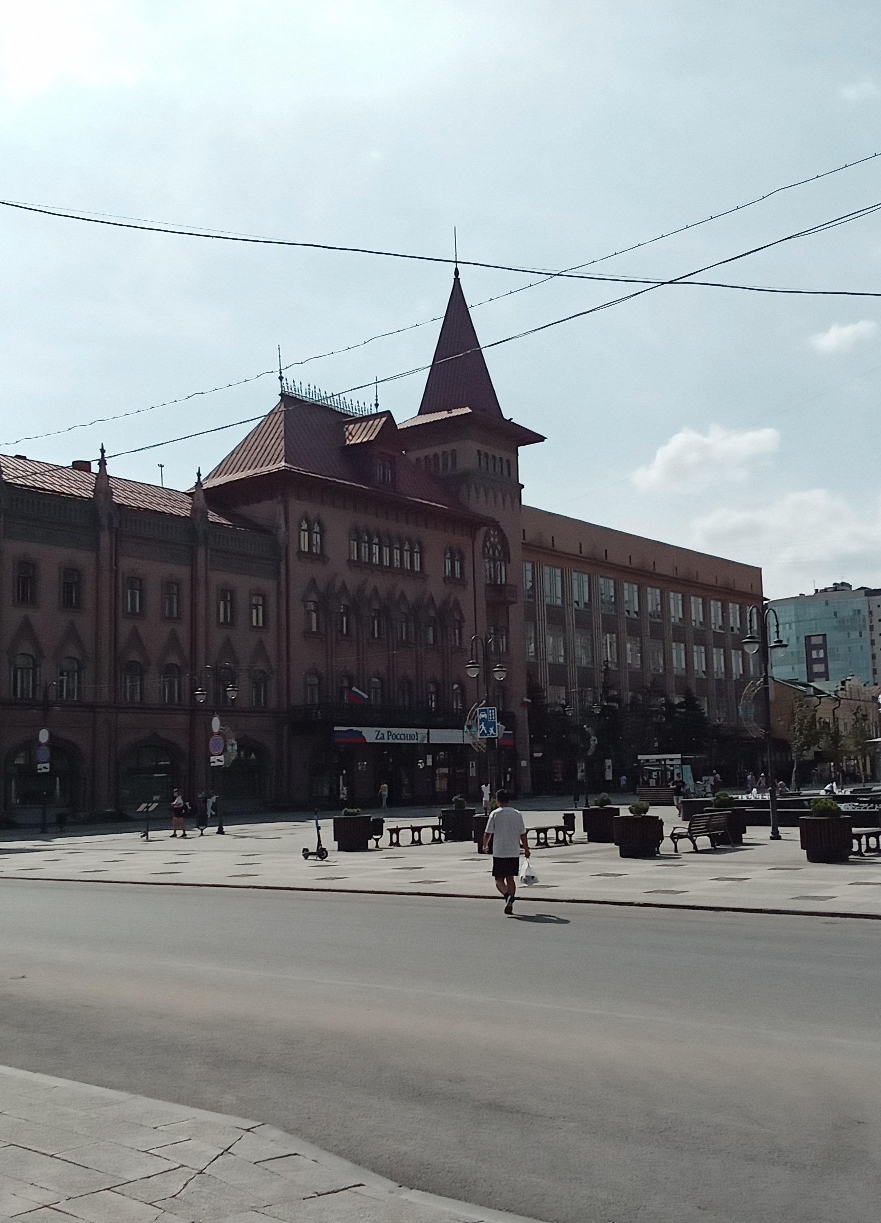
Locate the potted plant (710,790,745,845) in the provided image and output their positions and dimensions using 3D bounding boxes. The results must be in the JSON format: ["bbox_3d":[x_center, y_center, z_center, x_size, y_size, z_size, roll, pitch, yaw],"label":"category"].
[{"bbox_3d":[7.305,5.322,30.379,1.000,1.320,1.000,-3,-8,13],"label":"potted plant"}]

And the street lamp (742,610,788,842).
[{"bbox_3d":[8.910,2.971,31.801,0.500,6.277,2.100,-6,-9,38],"label":"street lamp"}]

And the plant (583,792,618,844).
[{"bbox_3d":[4.439,5.724,32.700,1.040,1.360,1.040,-2,-7,8],"label":"plant"}]

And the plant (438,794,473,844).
[{"bbox_3d":[0.503,6.046,34.470,1.000,1.320,1.000,-2,-8,1],"label":"plant"}]

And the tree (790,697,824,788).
[{"bbox_3d":[31.979,11.532,103.000,2.800,8.100,2.800,-3,-7,17],"label":"tree"}]

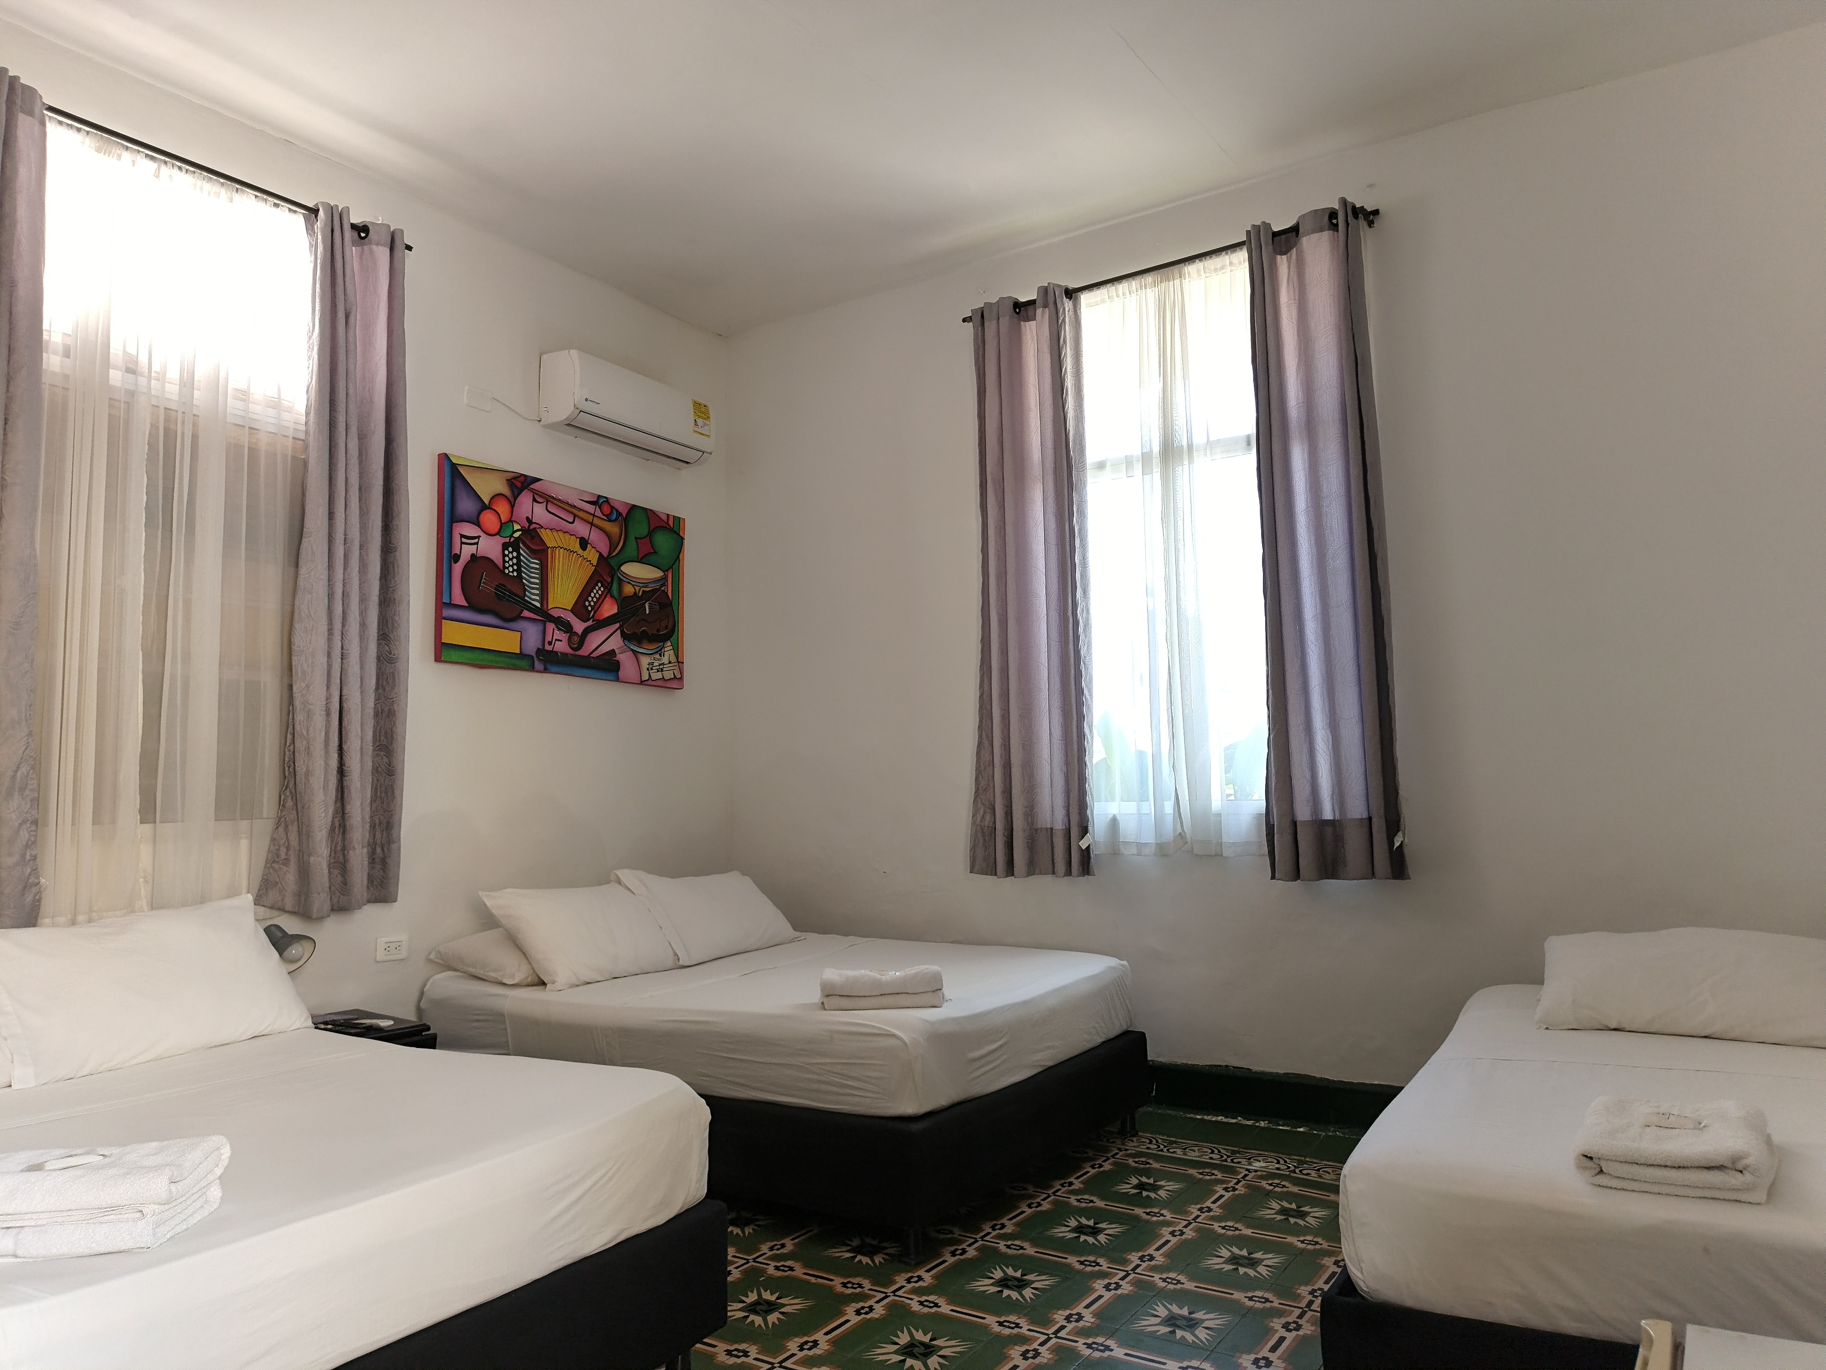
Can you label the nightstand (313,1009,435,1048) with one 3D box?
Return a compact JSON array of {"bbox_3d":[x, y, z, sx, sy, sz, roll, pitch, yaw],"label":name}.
[{"bbox_3d":[-1.757,1.257,3.612,0.456,0.456,0.450,-4,-7,33],"label":"nightstand"}]

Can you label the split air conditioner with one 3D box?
[{"bbox_3d":[-1.166,-1.124,5.034,0.216,0.301,0.777,-4,-7,33],"label":"split air conditioner"}]

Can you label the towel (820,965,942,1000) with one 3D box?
[{"bbox_3d":[-0.082,0.805,3.291,0.315,0.057,0.210,-1,-6,1],"label":"towel"}]

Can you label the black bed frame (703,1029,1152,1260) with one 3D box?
[{"bbox_3d":[-0.412,1.306,3.929,1.920,0.340,1.400,-4,-7,33],"label":"black bed frame"}]

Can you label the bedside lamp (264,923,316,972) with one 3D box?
[{"bbox_3d":[-1.856,0.872,3.634,0.190,0.318,0.150,-4,-7,33],"label":"bedside lamp"}]

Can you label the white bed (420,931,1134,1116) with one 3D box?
[{"bbox_3d":[-0.424,1.023,3.962,1.910,0.250,1.370,-4,-7,33],"label":"white bed"}]

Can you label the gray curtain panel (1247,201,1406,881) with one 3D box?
[{"bbox_3d":[1.361,-0.476,4.017,0.420,2.230,0.120,-4,-7,33],"label":"gray curtain panel"}]

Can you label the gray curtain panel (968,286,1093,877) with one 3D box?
[{"bbox_3d":[0.432,-0.401,4.619,0.490,2.230,0.120,-4,-7,33],"label":"gray curtain panel"}]

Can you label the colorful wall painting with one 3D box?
[{"bbox_3d":[-1.351,-0.406,4.825,0.041,0.753,1.215,-4,-7,33],"label":"colorful wall painting"}]

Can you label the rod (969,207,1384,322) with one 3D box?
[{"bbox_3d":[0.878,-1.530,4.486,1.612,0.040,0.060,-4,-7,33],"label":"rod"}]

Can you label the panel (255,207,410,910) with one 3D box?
[{"bbox_3d":[-1.834,-0.418,3.919,0.130,2.304,0.448,-4,-7,33],"label":"panel"}]

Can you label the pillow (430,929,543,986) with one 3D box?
[{"bbox_3d":[-1.201,0.850,4.055,0.460,0.150,0.680,-4,-7,33],"label":"pillow"}]

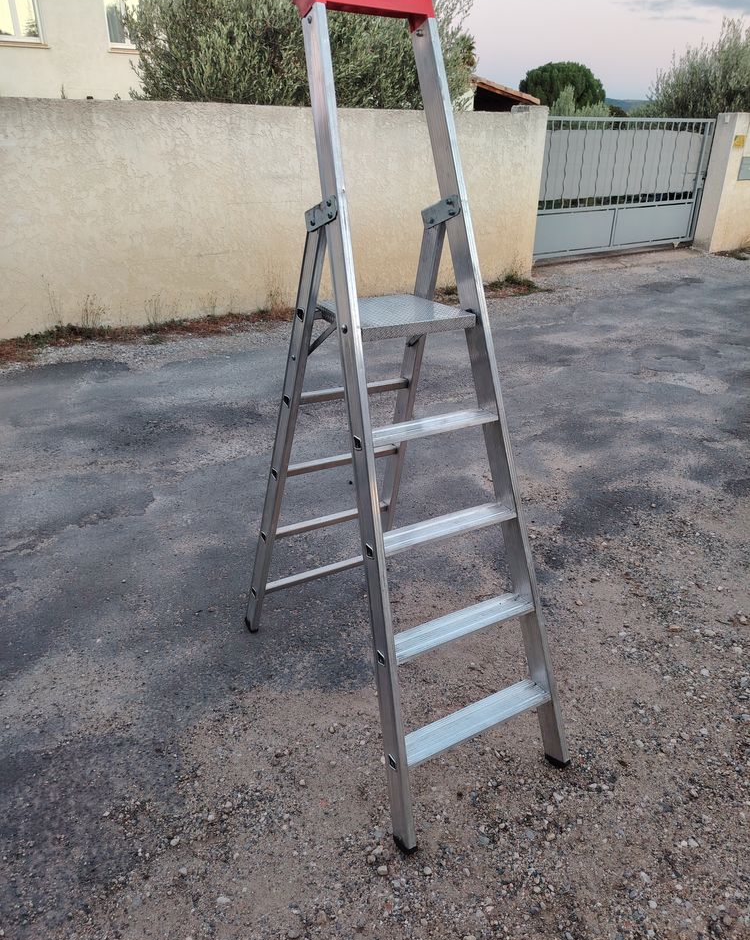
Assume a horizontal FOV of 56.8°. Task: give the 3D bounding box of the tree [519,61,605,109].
[{"bbox_3d":[13.085,-25.869,50.033,5.955,6.305,5.955,6,26,12],"label":"tree"}]

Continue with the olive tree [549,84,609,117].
[{"bbox_3d":[8.406,-14.444,29.546,2.700,3.474,2.700,6,26,13],"label":"olive tree"}]

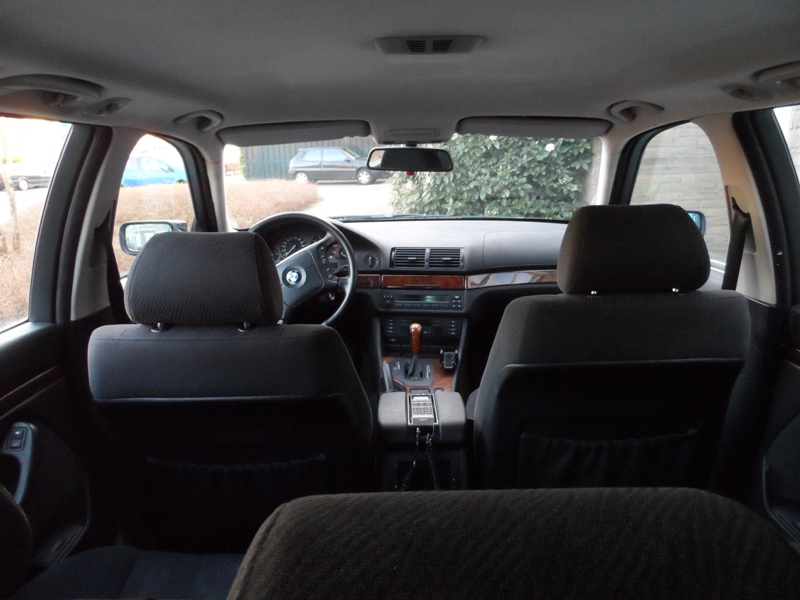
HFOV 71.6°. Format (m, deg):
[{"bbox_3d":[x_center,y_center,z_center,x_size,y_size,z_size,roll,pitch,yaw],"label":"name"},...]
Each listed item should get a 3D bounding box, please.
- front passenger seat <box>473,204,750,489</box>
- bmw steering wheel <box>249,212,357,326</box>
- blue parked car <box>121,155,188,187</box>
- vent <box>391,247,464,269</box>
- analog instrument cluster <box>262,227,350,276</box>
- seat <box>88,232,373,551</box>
[{"bbox_3d":[0.434,0.193,1.411,0.530,0.920,0.820,-1,15,2],"label":"front passenger seat"},{"bbox_3d":[-0.333,-0.086,1.810,0.390,0.390,0.110,-1,-9,2],"label":"bmw steering wheel"},{"bbox_3d":[-8.786,-4.296,19.296,3.950,1.460,1.680,-1,15,3],"label":"blue parked car"},{"bbox_3d":[0.099,-0.149,1.975,0.260,0.085,0.060,0,0,5],"label":"vent"},{"bbox_3d":[-0.337,-0.179,2.030,0.340,0.150,0.070,-1,-5,2],"label":"analog instrument cluster"},{"bbox_3d":[-0.317,0.247,1.366,0.530,0.920,0.820,-1,15,2],"label":"seat"}]

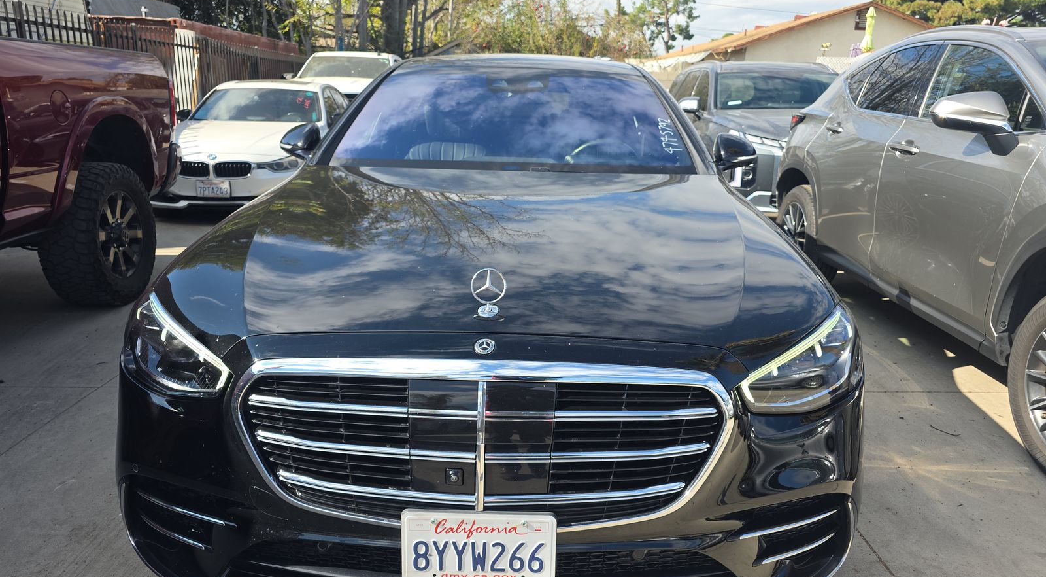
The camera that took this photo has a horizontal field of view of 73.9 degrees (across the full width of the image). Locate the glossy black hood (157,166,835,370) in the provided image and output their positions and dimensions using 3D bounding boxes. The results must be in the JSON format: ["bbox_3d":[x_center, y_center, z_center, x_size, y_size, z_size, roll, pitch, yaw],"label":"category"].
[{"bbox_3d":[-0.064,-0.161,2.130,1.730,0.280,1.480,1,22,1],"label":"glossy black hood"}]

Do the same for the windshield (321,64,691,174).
[{"bbox_3d":[-0.037,-0.754,3.030,1.500,0.190,1.000,1,43,1],"label":"windshield"}]

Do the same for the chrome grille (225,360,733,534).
[{"bbox_3d":[-0.085,0.310,1.433,1.060,0.345,0.150,1,7,1],"label":"chrome grille"}]

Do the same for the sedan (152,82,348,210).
[{"bbox_3d":[-3.053,-1.821,8.728,1.820,1.430,4.633,0,15,-3],"label":"sedan"}]

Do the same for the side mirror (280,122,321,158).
[{"bbox_3d":[-0.993,-0.656,3.116,0.220,0.170,0.160,1,15,1],"label":"side mirror"}]

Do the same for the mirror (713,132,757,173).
[{"bbox_3d":[0.926,-0.605,3.088,0.220,0.170,0.160,1,15,1],"label":"mirror"}]

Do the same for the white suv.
[{"bbox_3d":[-3.329,-3.687,13.559,1.980,1.800,4.950,0,15,-3],"label":"white suv"}]

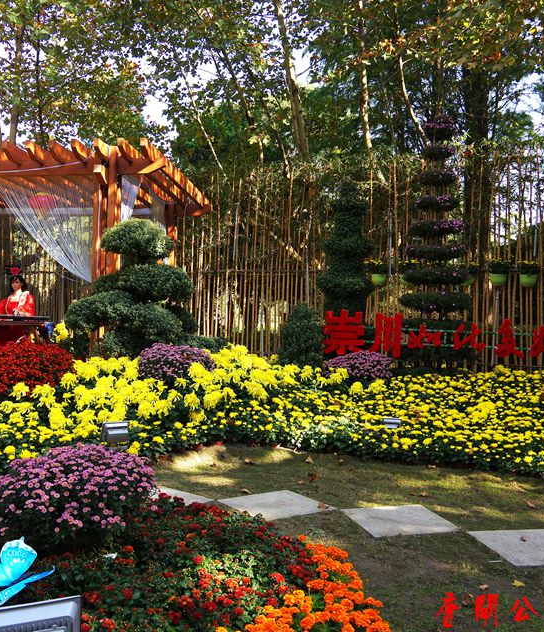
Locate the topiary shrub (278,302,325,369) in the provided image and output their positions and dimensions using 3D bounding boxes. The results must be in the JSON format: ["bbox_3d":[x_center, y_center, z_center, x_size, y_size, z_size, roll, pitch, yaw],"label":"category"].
[{"bbox_3d":[0.476,0.355,11.500,0.760,1.147,0.780,0,1,0],"label":"topiary shrub"}]

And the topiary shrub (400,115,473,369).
[{"bbox_3d":[2.842,-1.270,12.300,1.253,4.353,1.250,0,1,0],"label":"topiary shrub"}]

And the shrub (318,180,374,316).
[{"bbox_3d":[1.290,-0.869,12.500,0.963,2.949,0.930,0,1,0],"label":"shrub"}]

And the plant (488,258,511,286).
[{"bbox_3d":[4.136,-0.794,13.000,0.394,0.511,0.370,0,1,0],"label":"plant"}]

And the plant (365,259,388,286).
[{"bbox_3d":[1.972,-0.825,13.500,0.420,0.531,0.370,0,1,0],"label":"plant"}]

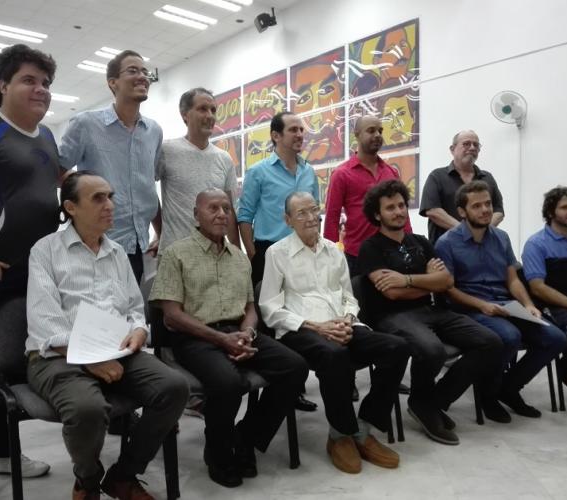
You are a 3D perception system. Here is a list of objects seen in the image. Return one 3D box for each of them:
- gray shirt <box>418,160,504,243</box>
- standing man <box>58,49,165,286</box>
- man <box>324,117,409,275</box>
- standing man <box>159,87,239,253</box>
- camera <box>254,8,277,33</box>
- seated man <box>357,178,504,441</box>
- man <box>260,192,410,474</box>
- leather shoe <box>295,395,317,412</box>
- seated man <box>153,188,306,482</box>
[{"bbox_3d":[1.198,-0.230,3.475,0.540,0.705,0.300,-1,2,-11],"label":"gray shirt"},{"bbox_3d":[-0.790,0.000,2.451,0.550,1.860,0.360,-2,2,-41],"label":"standing man"},{"bbox_3d":[0.530,0.034,3.203,0.530,1.724,0.340,-1,2,-20],"label":"man"},{"bbox_3d":[-0.460,0.026,2.782,0.490,1.784,0.340,-2,2,-35],"label":"standing man"},{"bbox_3d":[-0.334,-4.147,9.400,0.360,0.380,0.260,-19,12,-33],"label":"camera"},{"bbox_3d":[0.752,0.269,2.700,0.550,1.284,0.750,-1,2,-26],"label":"seated man"},{"bbox_3d":[0.273,0.320,2.461,0.520,1.204,0.730,-1,2,-27],"label":"man"},{"bbox_3d":[0.047,0.857,2.998,0.280,0.100,0.100,0,2,28],"label":"leather shoe"},{"bbox_3d":[-0.257,0.323,2.321,0.530,1.216,0.700,-2,2,-31],"label":"seated man"}]

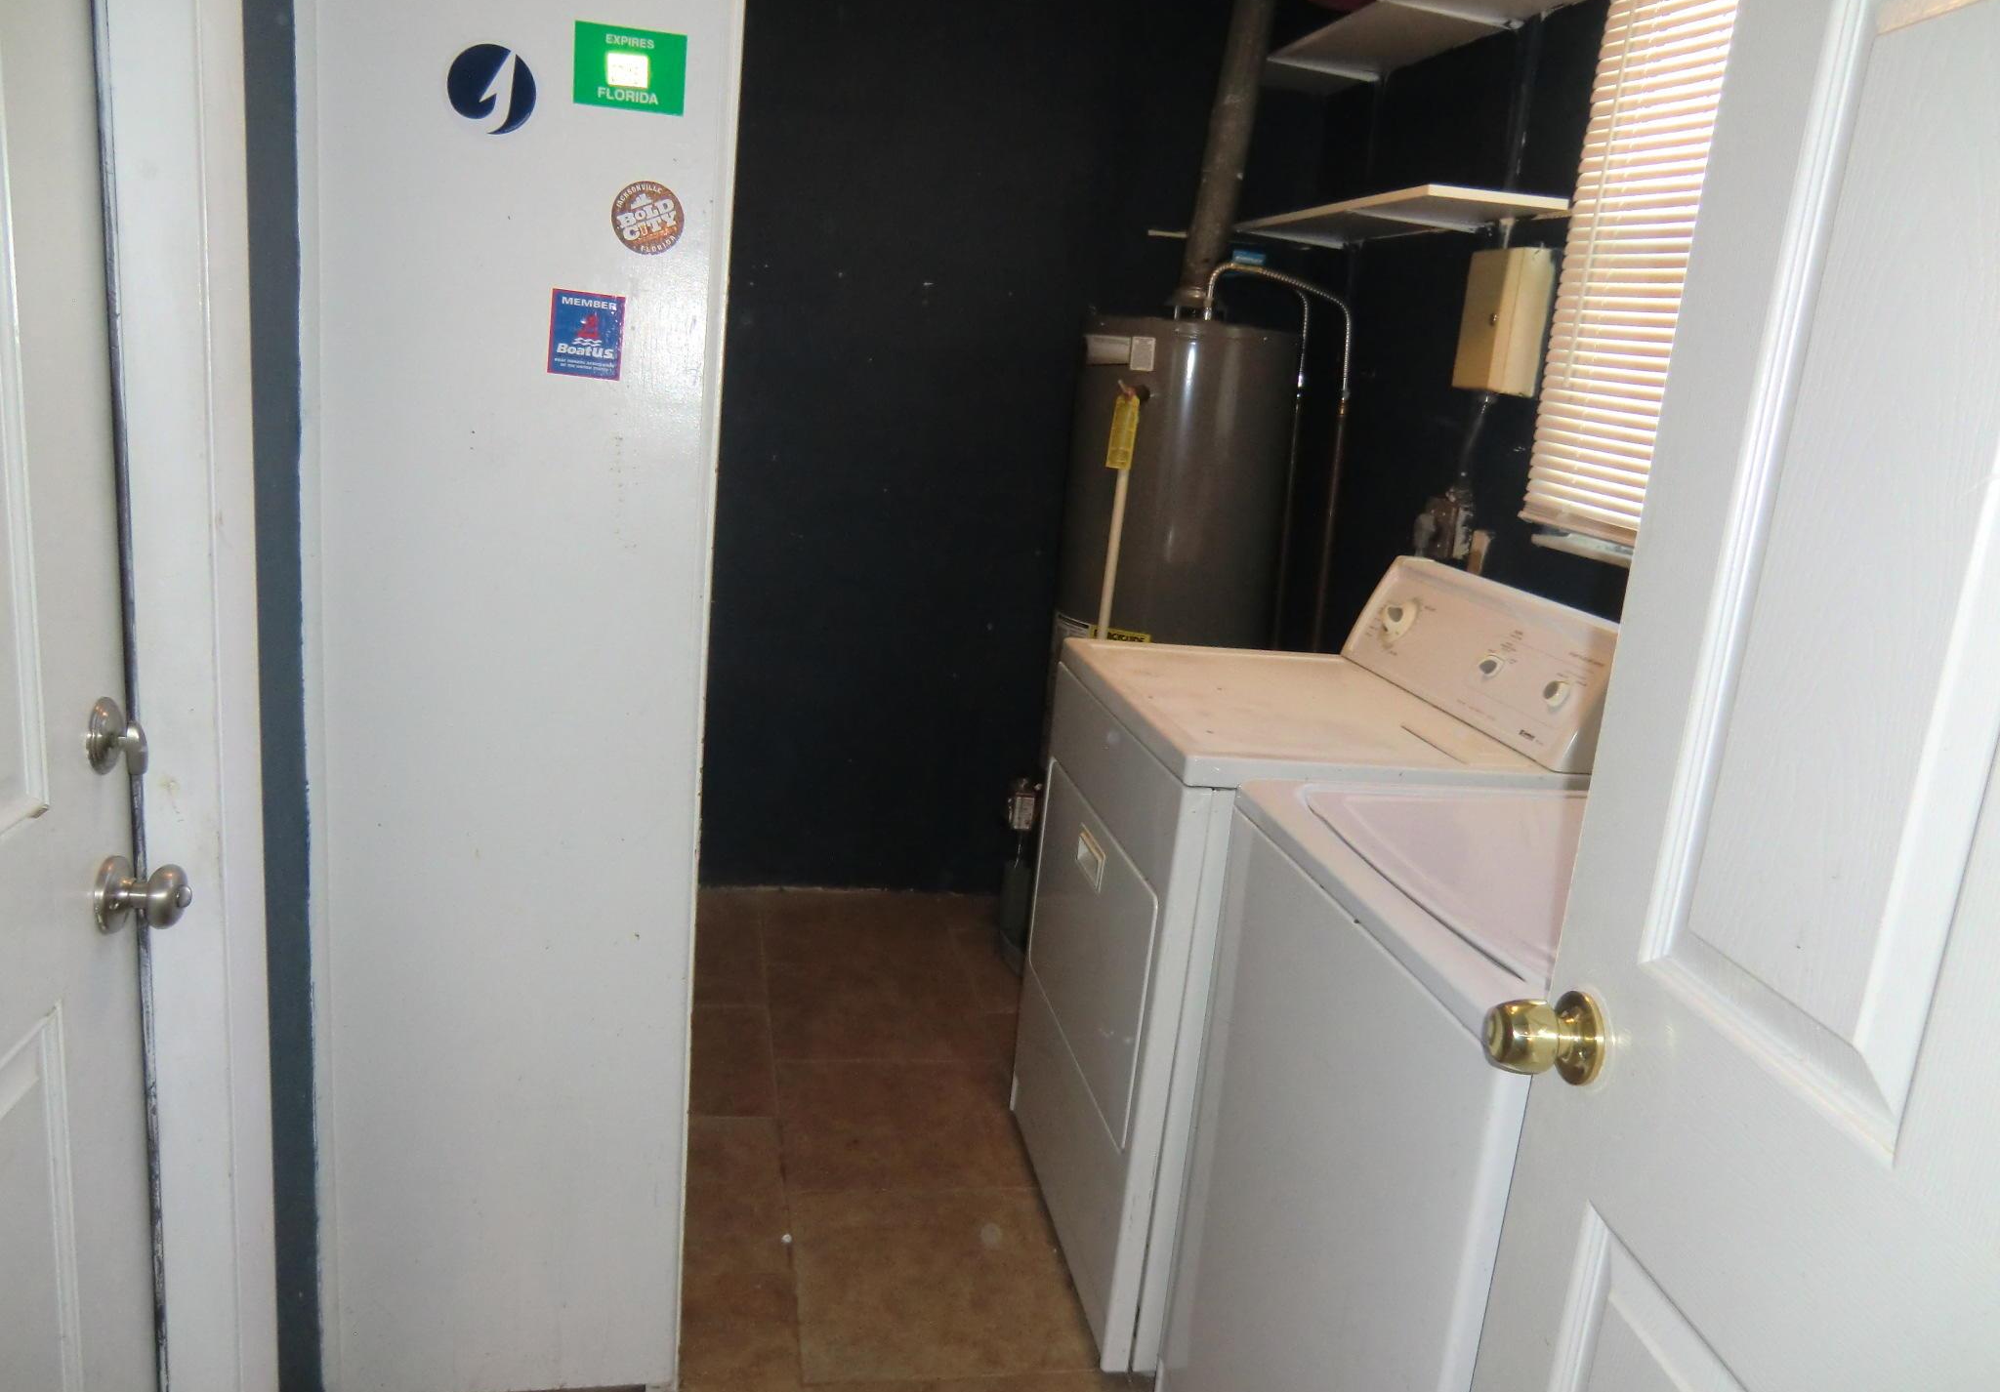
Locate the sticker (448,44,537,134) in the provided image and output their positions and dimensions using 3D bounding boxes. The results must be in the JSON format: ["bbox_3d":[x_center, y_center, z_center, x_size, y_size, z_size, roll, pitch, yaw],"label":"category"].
[{"bbox_3d":[-0.530,-0.633,1.448,0.089,0.089,0.003,3,13,-11],"label":"sticker"}]

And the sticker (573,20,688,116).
[{"bbox_3d":[-0.390,-0.662,1.466,0.114,0.081,0.003,3,13,-11],"label":"sticker"}]

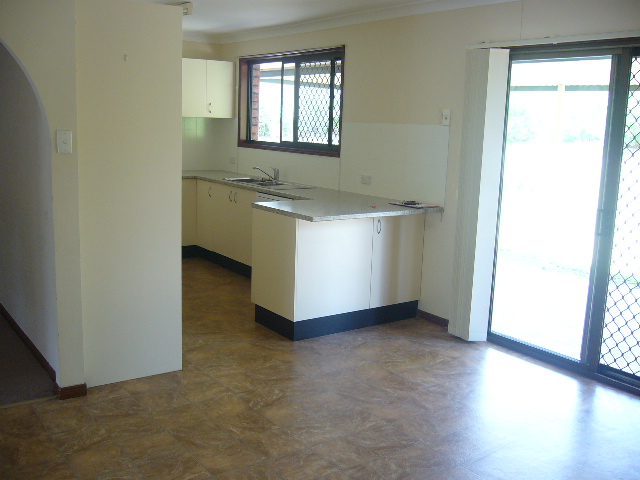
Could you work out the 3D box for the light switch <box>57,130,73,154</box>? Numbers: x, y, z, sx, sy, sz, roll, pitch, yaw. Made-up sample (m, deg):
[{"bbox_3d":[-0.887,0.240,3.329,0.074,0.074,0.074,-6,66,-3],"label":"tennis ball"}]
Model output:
[{"bbox_3d":[-1.295,-0.499,3.286,0.072,0.115,0.014,-6,13,-36],"label":"light switch"}]

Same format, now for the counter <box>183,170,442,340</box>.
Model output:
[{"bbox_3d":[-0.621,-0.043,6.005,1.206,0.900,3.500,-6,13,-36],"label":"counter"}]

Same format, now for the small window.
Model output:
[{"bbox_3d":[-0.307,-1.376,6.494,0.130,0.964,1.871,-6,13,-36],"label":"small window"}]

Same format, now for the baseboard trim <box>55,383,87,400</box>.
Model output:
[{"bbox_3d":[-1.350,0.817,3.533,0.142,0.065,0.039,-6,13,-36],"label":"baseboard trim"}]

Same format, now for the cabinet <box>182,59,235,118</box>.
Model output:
[{"bbox_3d":[-1.345,-1.677,7.184,0.720,0.615,0.300,-6,13,-36],"label":"cabinet"}]

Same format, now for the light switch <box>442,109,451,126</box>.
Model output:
[{"bbox_3d":[0.923,-0.901,4.752,0.014,0.115,0.072,-6,13,-36],"label":"light switch"}]

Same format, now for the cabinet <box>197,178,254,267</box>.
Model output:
[{"bbox_3d":[-0.726,-0.220,6.629,0.598,0.725,1.210,-6,13,-36],"label":"cabinet"}]

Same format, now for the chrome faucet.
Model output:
[{"bbox_3d":[-0.516,-0.620,6.227,0.280,0.160,0.060,-6,13,-36],"label":"chrome faucet"}]

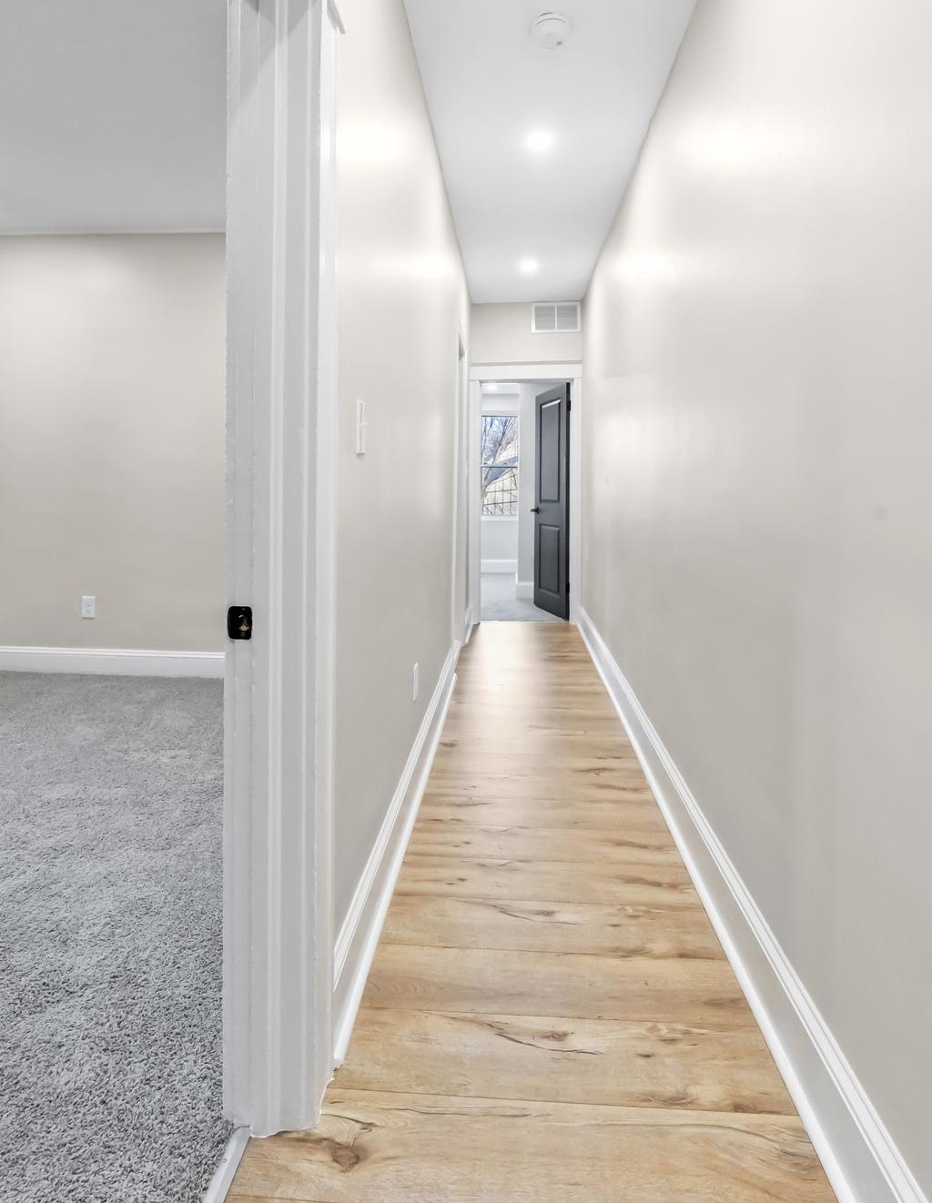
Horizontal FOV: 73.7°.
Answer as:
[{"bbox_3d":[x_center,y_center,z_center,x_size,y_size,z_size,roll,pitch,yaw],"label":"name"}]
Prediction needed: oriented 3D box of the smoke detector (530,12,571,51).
[{"bbox_3d":[0.290,-1.964,2.140,0.143,0.042,0.143,0,5,4],"label":"smoke detector"}]

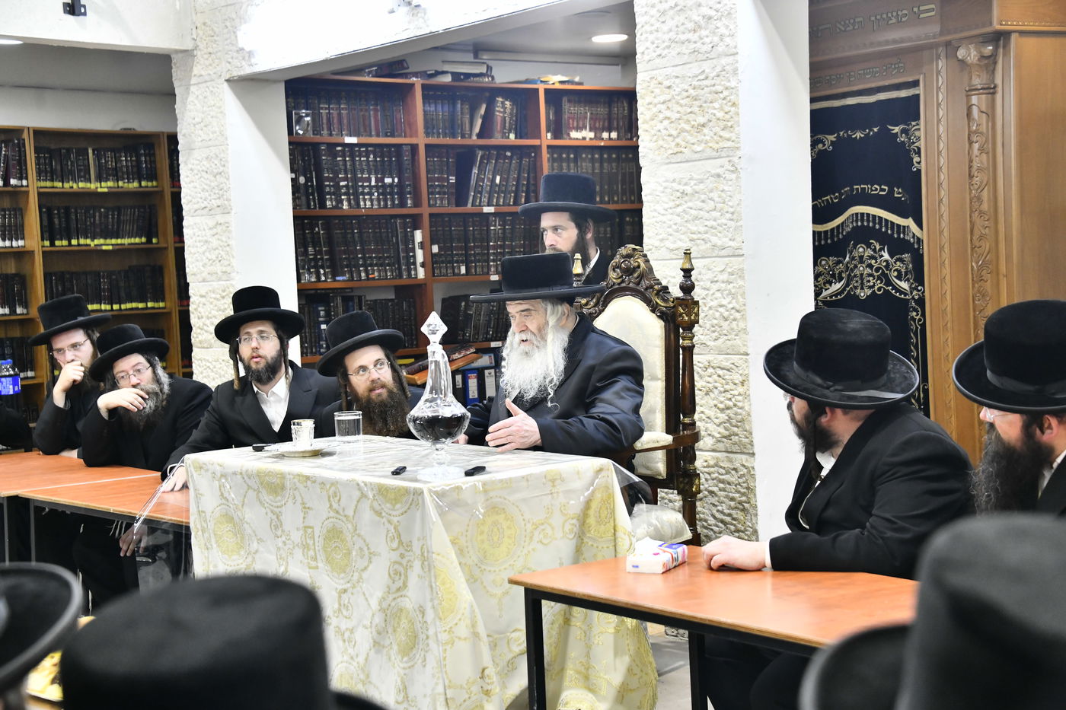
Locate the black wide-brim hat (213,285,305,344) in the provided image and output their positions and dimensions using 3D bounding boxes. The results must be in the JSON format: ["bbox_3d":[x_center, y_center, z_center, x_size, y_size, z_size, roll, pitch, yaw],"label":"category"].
[{"bbox_3d":[-0.974,-0.153,6.100,0.325,0.135,0.350,-7,-20,6],"label":"black wide-brim hat"}]

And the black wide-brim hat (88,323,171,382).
[{"bbox_3d":[-1.564,-0.024,6.600,0.320,0.135,0.345,-17,-18,-9],"label":"black wide-brim hat"}]

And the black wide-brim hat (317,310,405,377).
[{"bbox_3d":[-0.616,-0.053,6.000,0.320,0.135,0.345,-14,-21,-14],"label":"black wide-brim hat"}]

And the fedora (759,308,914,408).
[{"bbox_3d":[0.676,-0.009,3.750,0.340,0.135,0.310,1,25,-1],"label":"fedora"}]

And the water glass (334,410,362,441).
[{"bbox_3d":[-0.553,0.212,5.150,0.083,0.092,0.083,-3,2,0],"label":"water glass"}]

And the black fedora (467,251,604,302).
[{"bbox_3d":[0.007,-0.217,4.850,0.395,0.135,0.345,-4,0,-35],"label":"black fedora"}]

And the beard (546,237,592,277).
[{"bbox_3d":[0.119,-0.336,6.080,0.130,0.170,0.150,-5,3,-44],"label":"beard"}]

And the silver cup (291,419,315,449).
[{"bbox_3d":[-0.647,0.221,4.830,0.066,0.086,0.066,-2,3,0],"label":"silver cup"}]

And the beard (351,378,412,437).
[{"bbox_3d":[-0.486,0.172,5.550,0.185,0.200,0.150,-3,3,-13],"label":"beard"}]

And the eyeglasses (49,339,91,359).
[{"bbox_3d":[-1.765,-0.029,6.550,0.140,0.042,0.135,-16,3,15],"label":"eyeglasses"}]

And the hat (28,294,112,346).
[{"bbox_3d":[-1.798,-0.136,6.650,0.325,0.135,0.355,-17,6,2],"label":"hat"}]

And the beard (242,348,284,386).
[{"bbox_3d":[-0.949,0.044,6.050,0.148,0.135,0.125,-2,3,13],"label":"beard"}]

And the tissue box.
[{"bbox_3d":[0.286,0.468,3.970,0.086,0.044,0.165,-1,3,24],"label":"tissue box"}]

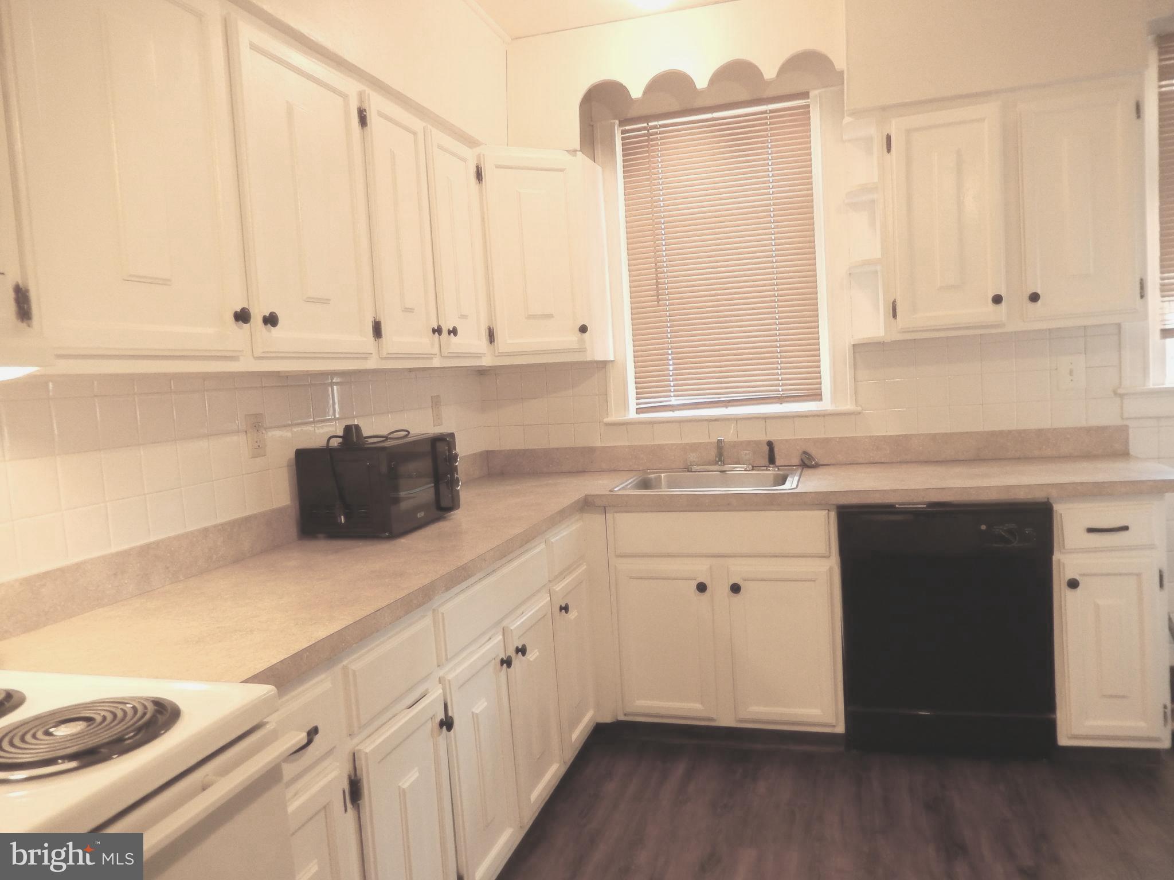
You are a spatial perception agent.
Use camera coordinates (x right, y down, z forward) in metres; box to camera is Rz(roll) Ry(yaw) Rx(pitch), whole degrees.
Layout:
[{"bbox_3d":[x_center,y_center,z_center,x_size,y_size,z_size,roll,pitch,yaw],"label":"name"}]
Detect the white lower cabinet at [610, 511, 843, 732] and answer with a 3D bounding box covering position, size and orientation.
[{"bbox_3d":[0.525,0.557,3.078,0.755,0.765,0.615,-2,4,16],"label":"white lower cabinet"}]

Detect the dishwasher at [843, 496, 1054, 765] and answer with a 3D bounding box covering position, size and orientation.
[{"bbox_3d":[1.181,0.571,2.890,0.605,0.830,0.605,-2,4,16],"label":"dishwasher"}]

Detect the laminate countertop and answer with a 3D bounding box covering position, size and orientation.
[{"bbox_3d":[0.415,0.230,2.146,2.440,0.045,2.420,-2,4,16],"label":"laminate countertop"}]

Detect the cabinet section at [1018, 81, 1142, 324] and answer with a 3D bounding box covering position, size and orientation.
[{"bbox_3d":[1.591,-0.750,2.820,0.328,0.694,0.310,-2,4,16],"label":"cabinet section"}]

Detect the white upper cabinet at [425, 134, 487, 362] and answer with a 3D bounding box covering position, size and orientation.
[{"bbox_3d":[-0.564,-0.585,2.660,0.340,0.690,0.340,-2,4,16],"label":"white upper cabinet"}]

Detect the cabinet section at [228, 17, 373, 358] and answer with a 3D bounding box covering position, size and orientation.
[{"bbox_3d":[-0.807,-0.549,2.072,0.310,0.711,0.493,-2,4,16],"label":"cabinet section"}]

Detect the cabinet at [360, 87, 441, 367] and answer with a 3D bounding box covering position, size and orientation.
[{"bbox_3d":[-0.657,-0.551,2.324,0.340,0.690,0.360,-2,4,16],"label":"cabinet"}]

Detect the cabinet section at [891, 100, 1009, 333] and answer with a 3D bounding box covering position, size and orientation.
[{"bbox_3d":[1.228,-0.731,2.928,0.330,0.703,0.310,-2,4,16],"label":"cabinet section"}]

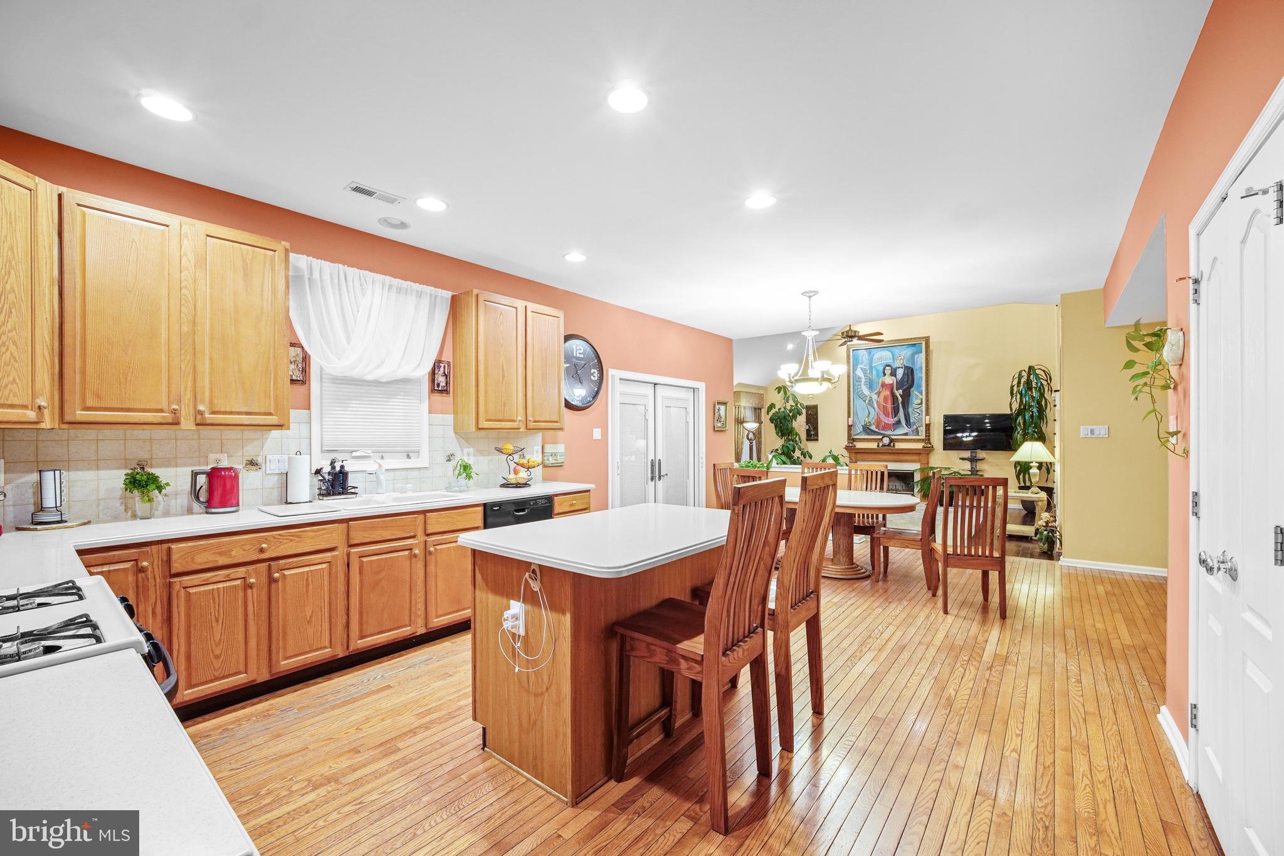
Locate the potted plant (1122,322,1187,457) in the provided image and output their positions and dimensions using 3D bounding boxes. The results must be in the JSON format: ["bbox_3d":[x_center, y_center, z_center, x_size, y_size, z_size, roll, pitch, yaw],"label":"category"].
[{"bbox_3d":[2.109,-0.158,1.925,0.190,0.540,0.290,0,-1,42],"label":"potted plant"}]

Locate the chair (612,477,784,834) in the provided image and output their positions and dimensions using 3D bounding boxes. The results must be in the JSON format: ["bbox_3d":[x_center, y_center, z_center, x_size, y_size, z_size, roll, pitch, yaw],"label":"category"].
[{"bbox_3d":[0.223,0.804,1.852,0.530,1.180,0.410,-1,-1,39],"label":"chair"}]

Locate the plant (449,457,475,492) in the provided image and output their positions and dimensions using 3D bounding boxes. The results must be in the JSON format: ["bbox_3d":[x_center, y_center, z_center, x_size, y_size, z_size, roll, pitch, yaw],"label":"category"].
[{"bbox_3d":[-1.414,0.368,3.620,0.170,0.270,0.180,-1,-1,41],"label":"plant"}]

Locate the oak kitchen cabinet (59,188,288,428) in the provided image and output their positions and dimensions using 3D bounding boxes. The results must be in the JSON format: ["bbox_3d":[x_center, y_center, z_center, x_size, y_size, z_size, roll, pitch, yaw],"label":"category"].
[{"bbox_3d":[-2.395,-0.523,2.431,0.325,1.067,0.830,-1,-1,41],"label":"oak kitchen cabinet"}]

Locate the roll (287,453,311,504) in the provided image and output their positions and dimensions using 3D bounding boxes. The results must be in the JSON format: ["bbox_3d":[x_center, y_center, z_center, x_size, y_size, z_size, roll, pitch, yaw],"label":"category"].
[{"bbox_3d":[-2.116,0.316,2.860,0.145,0.305,0.145,-1,-1,41],"label":"roll"}]

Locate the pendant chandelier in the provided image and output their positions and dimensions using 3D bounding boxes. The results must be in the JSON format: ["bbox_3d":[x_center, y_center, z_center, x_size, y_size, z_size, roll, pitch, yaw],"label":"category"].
[{"bbox_3d":[1.668,-0.811,4.592,0.640,1.040,0.640,0,-1,42],"label":"pendant chandelier"}]

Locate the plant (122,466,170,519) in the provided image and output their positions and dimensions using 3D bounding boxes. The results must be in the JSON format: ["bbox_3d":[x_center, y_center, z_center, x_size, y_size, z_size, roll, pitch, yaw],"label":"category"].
[{"bbox_3d":[-2.523,0.340,2.353,0.170,0.260,0.170,0,-1,42],"label":"plant"}]

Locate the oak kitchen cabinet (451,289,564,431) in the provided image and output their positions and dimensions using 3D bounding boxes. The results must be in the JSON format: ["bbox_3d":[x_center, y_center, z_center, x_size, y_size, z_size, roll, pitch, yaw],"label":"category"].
[{"bbox_3d":[-1.069,-0.503,3.871,0.345,1.067,0.840,0,-1,42],"label":"oak kitchen cabinet"}]

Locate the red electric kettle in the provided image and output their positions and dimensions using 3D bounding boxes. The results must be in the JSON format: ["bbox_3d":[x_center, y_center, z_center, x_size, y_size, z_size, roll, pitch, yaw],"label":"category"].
[{"bbox_3d":[-2.338,0.341,2.560,0.160,0.260,0.220,0,-1,42],"label":"red electric kettle"}]

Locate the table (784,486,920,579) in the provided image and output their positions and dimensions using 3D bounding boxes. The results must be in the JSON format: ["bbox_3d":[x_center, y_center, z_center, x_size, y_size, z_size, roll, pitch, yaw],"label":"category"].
[{"bbox_3d":[1.764,1.040,4.639,1.620,0.745,1.070,0,0,39],"label":"table"}]

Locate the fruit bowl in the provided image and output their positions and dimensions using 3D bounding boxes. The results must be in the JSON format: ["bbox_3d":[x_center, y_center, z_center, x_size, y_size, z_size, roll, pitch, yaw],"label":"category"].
[{"bbox_3d":[-1.047,0.313,3.884,0.270,0.350,0.360,0,-1,42],"label":"fruit bowl"}]

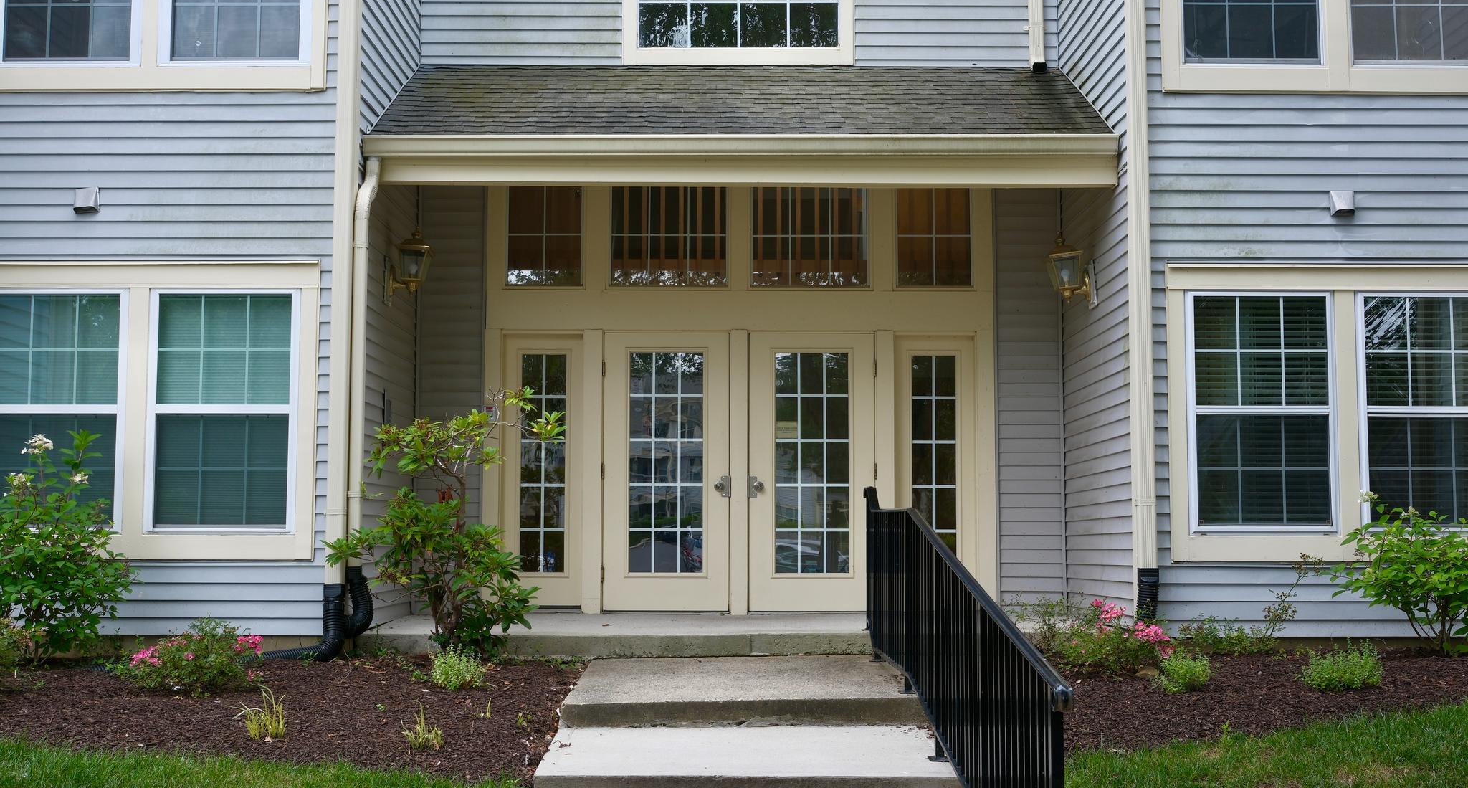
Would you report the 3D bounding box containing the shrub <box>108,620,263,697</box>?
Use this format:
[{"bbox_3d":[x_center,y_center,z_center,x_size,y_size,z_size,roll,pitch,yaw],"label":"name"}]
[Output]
[{"bbox_3d":[-2.863,1.366,8.761,0.781,0.384,0.650,0,-5,0],"label":"shrub"}]

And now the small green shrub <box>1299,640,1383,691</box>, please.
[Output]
[{"bbox_3d":[3.158,1.408,8.693,0.441,0.248,0.380,0,-5,0],"label":"small green shrub"}]

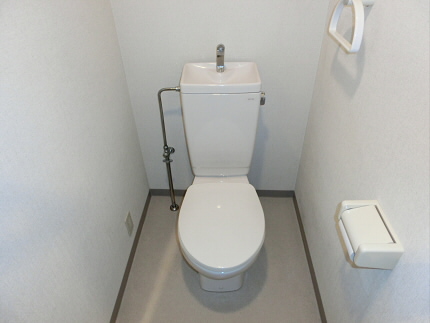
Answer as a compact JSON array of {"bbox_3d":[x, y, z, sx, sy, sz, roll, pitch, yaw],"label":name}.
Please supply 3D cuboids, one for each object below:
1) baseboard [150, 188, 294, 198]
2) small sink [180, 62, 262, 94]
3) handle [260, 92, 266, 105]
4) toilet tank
[{"bbox_3d":[0.047,0.215,1.948,0.934,0.060,0.010,0,38,3],"label":"baseboard"},{"bbox_3d":[0.029,-0.372,1.328,0.336,0.059,0.213,0,38,3],"label":"small sink"},{"bbox_3d":[0.213,-0.282,1.329,0.028,0.047,0.035,0,38,3],"label":"handle"},{"bbox_3d":[0.036,-0.171,1.486,0.335,0.455,0.207,0,38,3],"label":"toilet tank"}]

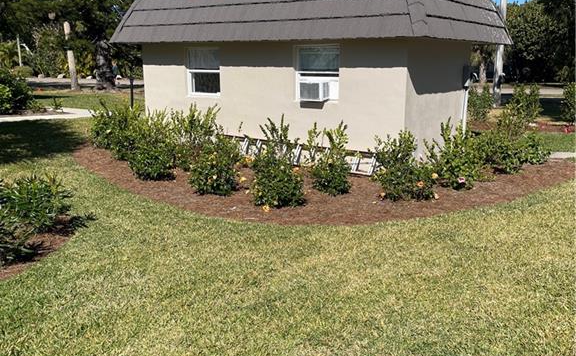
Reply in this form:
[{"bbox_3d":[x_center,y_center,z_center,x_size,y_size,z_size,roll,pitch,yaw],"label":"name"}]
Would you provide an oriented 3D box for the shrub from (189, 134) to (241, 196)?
[{"bbox_3d":[-1.092,-0.229,8.479,0.749,0.824,0.689,-1,12,-7],"label":"shrub"}]

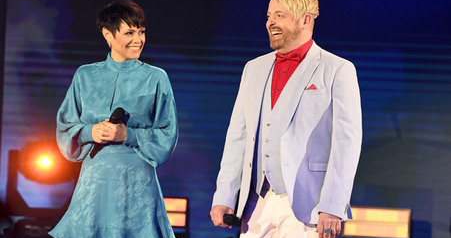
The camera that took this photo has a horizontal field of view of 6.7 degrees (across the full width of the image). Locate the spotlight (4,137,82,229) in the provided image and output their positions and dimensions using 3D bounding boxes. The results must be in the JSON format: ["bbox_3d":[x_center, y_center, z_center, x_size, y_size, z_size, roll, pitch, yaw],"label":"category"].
[{"bbox_3d":[-1.113,0.422,23.900,0.475,0.580,0.380,3,3,0],"label":"spotlight"}]

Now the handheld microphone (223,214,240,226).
[{"bbox_3d":[0.008,0.396,15.200,0.050,0.050,0.250,6,1,-18],"label":"handheld microphone"}]

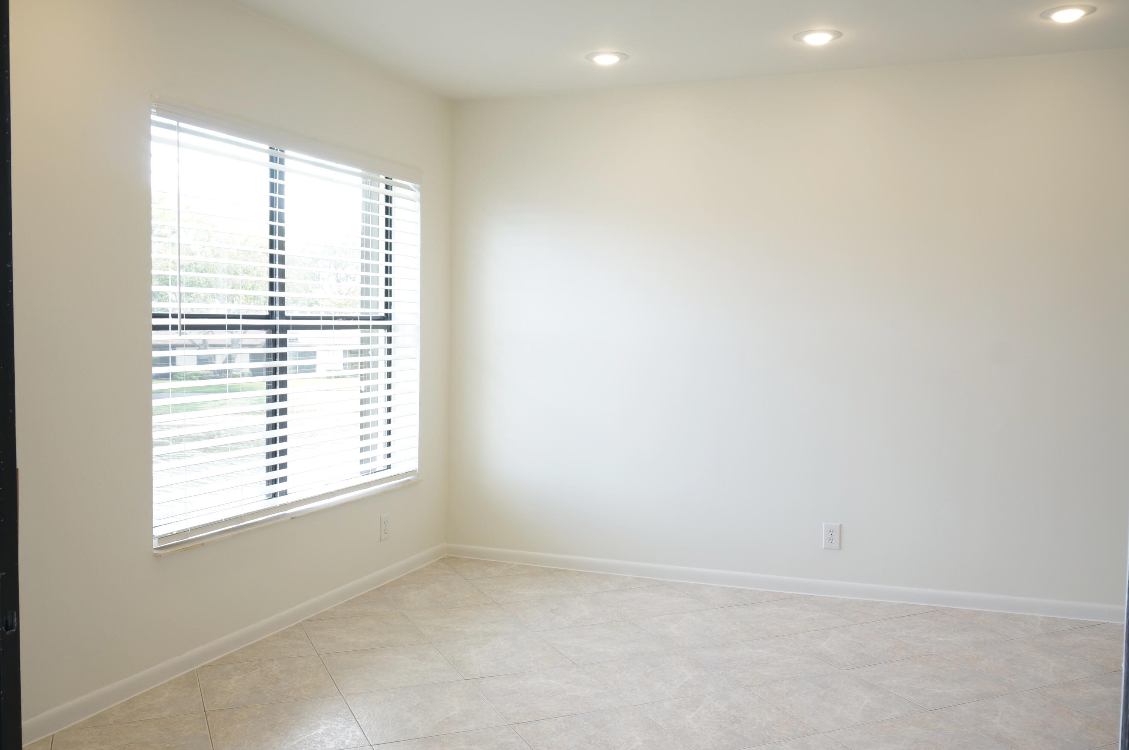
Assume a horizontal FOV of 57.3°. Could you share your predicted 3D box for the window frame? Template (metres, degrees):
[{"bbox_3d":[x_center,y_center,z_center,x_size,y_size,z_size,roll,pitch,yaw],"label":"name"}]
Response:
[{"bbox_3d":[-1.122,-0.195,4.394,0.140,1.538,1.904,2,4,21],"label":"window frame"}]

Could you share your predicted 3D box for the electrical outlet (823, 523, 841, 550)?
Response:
[{"bbox_3d":[1.254,0.759,4.839,0.079,0.120,0.010,2,4,21],"label":"electrical outlet"}]

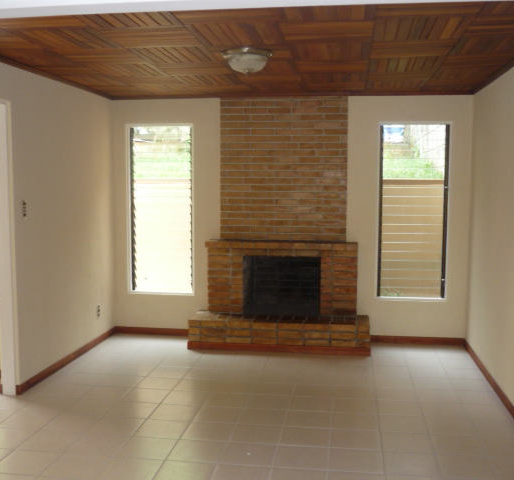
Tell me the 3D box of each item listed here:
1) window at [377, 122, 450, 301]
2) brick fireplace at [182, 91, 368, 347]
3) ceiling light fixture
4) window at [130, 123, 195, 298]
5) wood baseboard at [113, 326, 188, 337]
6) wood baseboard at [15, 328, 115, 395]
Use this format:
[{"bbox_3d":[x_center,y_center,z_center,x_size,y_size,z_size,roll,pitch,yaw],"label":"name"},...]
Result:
[{"bbox_3d":[1.520,-0.267,5.939,0.660,1.710,0.100,1,5,7],"label":"window"},{"bbox_3d":[0.230,-0.167,5.854,1.735,2.430,0.455,1,5,7],"label":"brick fireplace"},{"bbox_3d":[-0.064,-1.194,4.106,0.325,0.147,0.325,1,5,7],"label":"ceiling light fixture"},{"bbox_3d":[-0.980,-0.296,6.255,0.680,1.730,0.100,1,5,7],"label":"window"},{"bbox_3d":[-1.046,0.963,6.342,0.887,0.078,0.018,1,5,7],"label":"wood baseboard"},{"bbox_3d":[-1.617,1.041,5.490,0.018,0.078,1.860,1,5,9],"label":"wood baseboard"}]

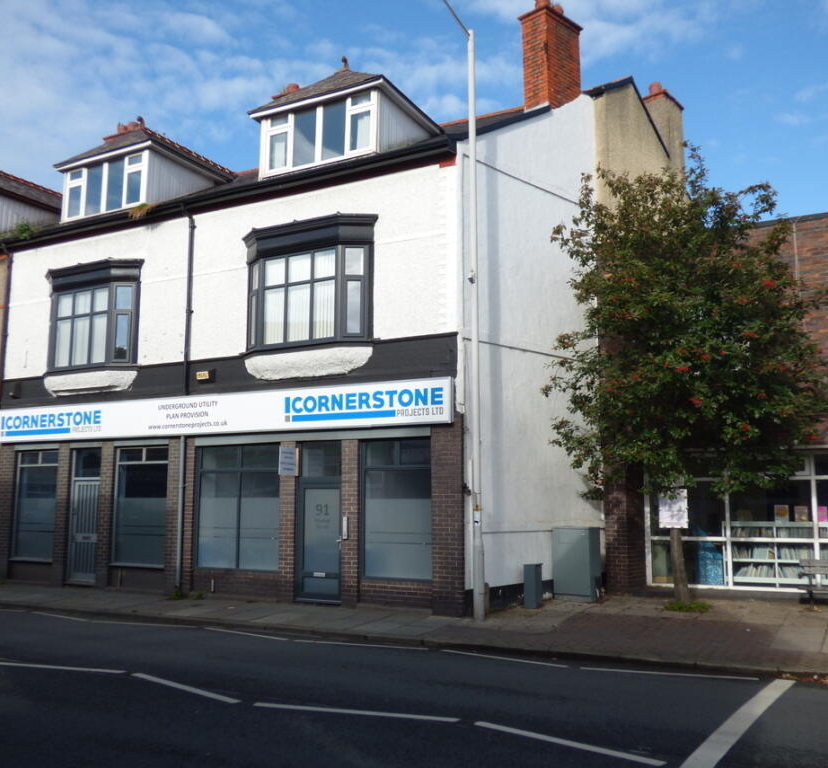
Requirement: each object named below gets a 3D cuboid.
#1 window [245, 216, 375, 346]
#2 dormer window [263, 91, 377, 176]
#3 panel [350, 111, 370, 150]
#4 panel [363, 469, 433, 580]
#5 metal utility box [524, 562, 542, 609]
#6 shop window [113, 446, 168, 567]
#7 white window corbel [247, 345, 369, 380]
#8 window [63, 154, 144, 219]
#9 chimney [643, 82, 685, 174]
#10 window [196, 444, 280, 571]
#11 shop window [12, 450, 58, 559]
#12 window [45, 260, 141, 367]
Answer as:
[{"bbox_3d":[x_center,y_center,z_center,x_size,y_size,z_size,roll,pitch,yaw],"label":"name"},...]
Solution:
[{"bbox_3d":[-2.071,-1.775,15.015,3.000,2.324,0.420,-4,-9,28],"label":"window"},{"bbox_3d":[-1.771,-4.569,15.386,2.587,1.175,0.200,-4,-9,29],"label":"dormer window"},{"bbox_3d":[-0.931,-4.531,14.890,0.410,0.691,0.060,-4,-9,29],"label":"panel"},{"bbox_3d":[-0.261,2.277,13.630,1.338,1.851,0.070,-4,-9,29],"label":"panel"},{"bbox_3d":[2.021,3.433,14.081,0.210,0.724,0.270,-4,-9,29],"label":"metal utility box"},{"bbox_3d":[-5.425,2.434,16.505,1.540,2.345,0.120,-4,-9,29],"label":"shop window"},{"bbox_3d":[-2.038,-0.339,14.859,2.832,0.471,0.330,-4,-9,28],"label":"white window corbel"},{"bbox_3d":[-6.747,-4.256,18.113,2.636,1.145,0.200,-4,-9,29],"label":"window"},{"bbox_3d":[5.960,-6.143,20.214,1.000,2.579,0.933,-7,-10,41],"label":"chimney"},{"bbox_3d":[-3.216,2.267,15.298,2.084,2.306,0.120,-4,-9,29],"label":"window"},{"bbox_3d":[-8.181,2.646,18.058,1.405,2.357,0.090,-4,-9,28],"label":"shop window"},{"bbox_3d":[-7.067,-1.393,17.664,3.028,2.288,0.420,-4,-9,28],"label":"window"}]

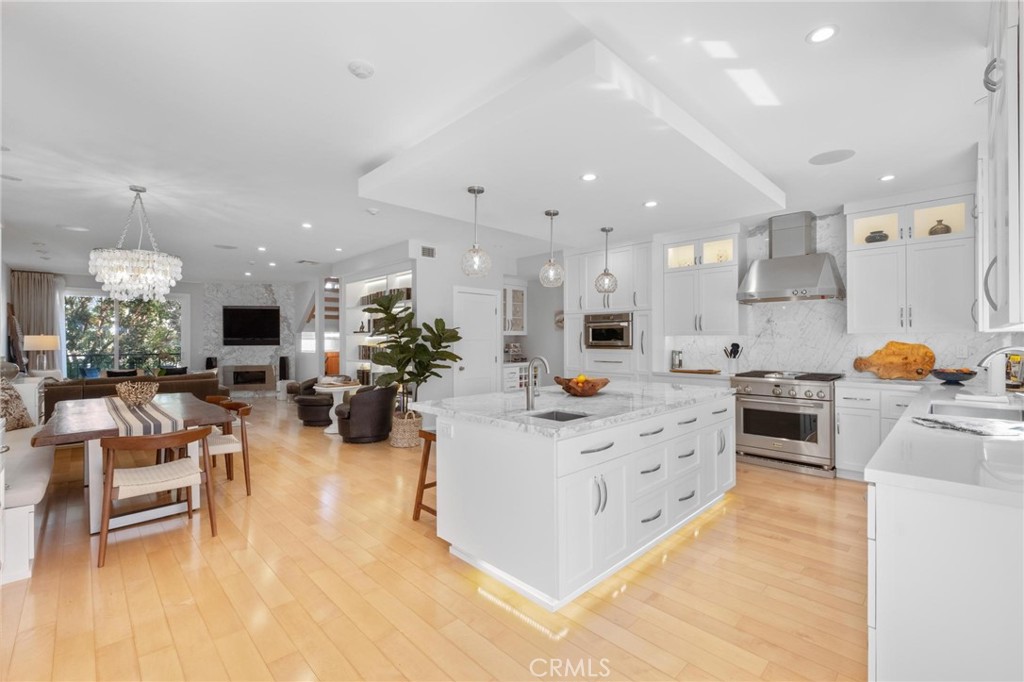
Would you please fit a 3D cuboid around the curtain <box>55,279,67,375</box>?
[{"bbox_3d":[-8.870,-0.004,8.383,0.120,2.550,0.250,0,0,45],"label":"curtain"}]

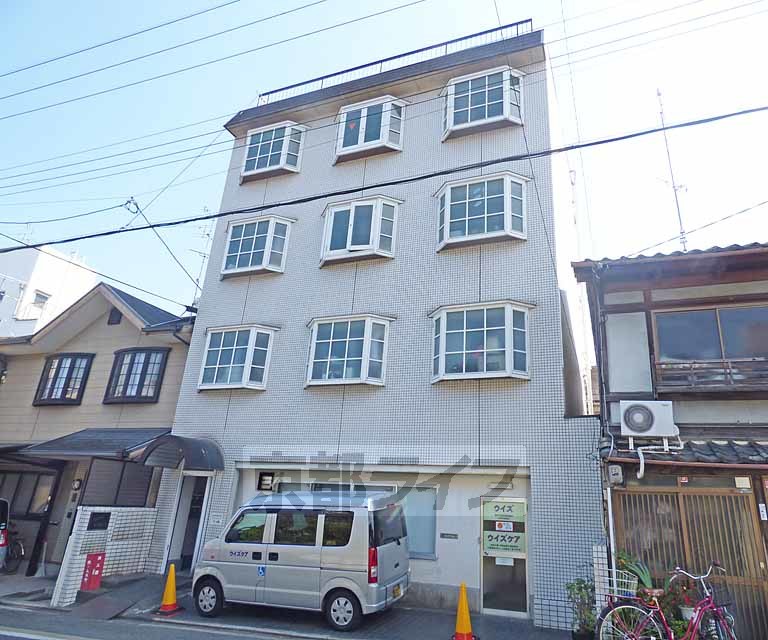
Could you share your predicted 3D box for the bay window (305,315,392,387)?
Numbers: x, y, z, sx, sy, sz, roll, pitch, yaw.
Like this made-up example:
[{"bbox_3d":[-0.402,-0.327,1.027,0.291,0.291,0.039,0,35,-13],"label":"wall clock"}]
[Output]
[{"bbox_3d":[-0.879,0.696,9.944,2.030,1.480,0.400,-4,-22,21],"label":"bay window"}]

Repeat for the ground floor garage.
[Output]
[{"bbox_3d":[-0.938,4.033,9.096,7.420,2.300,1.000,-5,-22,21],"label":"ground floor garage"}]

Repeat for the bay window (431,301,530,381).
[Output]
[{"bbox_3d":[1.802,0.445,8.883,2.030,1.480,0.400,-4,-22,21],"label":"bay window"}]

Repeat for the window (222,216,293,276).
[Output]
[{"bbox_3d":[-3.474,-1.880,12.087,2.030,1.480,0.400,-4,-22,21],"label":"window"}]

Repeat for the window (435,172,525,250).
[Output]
[{"bbox_3d":[1.926,-2.216,9.386,1.900,1.450,0.370,-4,-21,21],"label":"window"}]

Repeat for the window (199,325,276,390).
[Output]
[{"bbox_3d":[-3.423,0.857,10.409,1.900,1.450,0.370,-4,-21,21],"label":"window"}]

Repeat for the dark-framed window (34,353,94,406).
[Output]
[{"bbox_3d":[-9.188,1.683,13.103,1.900,1.400,0.280,-4,-22,21],"label":"dark-framed window"}]

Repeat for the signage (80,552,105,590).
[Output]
[{"bbox_3d":[-5.395,4.666,8.606,0.030,0.590,0.420,-4,-21,21],"label":"signage"}]

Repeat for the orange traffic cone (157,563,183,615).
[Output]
[{"bbox_3d":[-3.583,4.571,7.874,0.380,0.700,0.380,-4,-22,21],"label":"orange traffic cone"}]

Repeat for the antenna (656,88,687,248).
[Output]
[{"bbox_3d":[6.646,-3.453,10.648,0.650,4.600,0.600,-4,-21,21],"label":"antenna"}]

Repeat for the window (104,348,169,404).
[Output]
[{"bbox_3d":[-6.284,1.375,11.529,1.880,1.360,0.320,-4,-21,21],"label":"window"}]

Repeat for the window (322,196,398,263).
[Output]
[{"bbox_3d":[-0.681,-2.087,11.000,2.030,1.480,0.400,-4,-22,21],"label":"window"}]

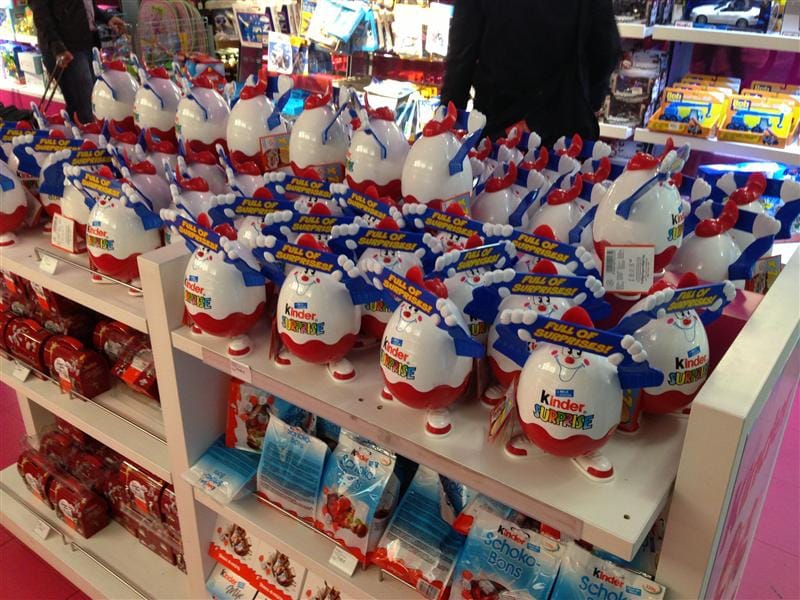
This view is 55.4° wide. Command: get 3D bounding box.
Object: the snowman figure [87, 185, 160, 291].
[{"bbox_3d":[-0.539,-0.140,1.468,0.203,0.229,0.151,16,30,28],"label":"snowman figure"}]

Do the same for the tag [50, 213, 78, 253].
[{"bbox_3d":[-0.653,-0.130,1.474,0.068,0.072,0.012,18,31,32],"label":"tag"}]

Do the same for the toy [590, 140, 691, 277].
[{"bbox_3d":[0.379,-0.135,1.173,0.151,0.229,0.203,16,31,29],"label":"toy"}]

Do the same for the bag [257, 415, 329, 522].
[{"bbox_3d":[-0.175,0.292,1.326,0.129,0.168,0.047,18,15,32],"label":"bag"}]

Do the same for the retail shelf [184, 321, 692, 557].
[{"bbox_3d":[0.045,0.120,1.260,0.845,0.033,0.370,18,31,32],"label":"retail shelf"}]

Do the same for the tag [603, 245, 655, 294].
[{"bbox_3d":[0.325,-0.045,1.083,0.069,0.069,0.012,0,26,0],"label":"tag"}]

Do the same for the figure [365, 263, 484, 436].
[{"bbox_3d":[0.032,0.057,1.091,0.151,0.229,0.203,-24,35,-39],"label":"figure"}]

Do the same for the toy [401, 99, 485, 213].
[{"bbox_3d":[0.081,-0.284,1.481,0.151,0.229,0.203,-16,31,-30],"label":"toy"}]

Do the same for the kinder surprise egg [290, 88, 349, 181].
[{"bbox_3d":[-0.173,-0.389,1.717,0.151,0.229,0.203,-11,28,-21],"label":"kinder surprise egg"}]

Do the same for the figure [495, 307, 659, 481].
[{"bbox_3d":[0.207,0.096,0.918,0.192,0.217,0.126,13,29,23],"label":"figure"}]

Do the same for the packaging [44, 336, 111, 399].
[{"bbox_3d":[-0.759,0.148,1.793,0.153,0.112,0.073,18,31,32],"label":"packaging"}]

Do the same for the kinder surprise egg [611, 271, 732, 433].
[{"bbox_3d":[0.348,0.055,1.003,0.192,0.217,0.126,-7,27,-15],"label":"kinder surprise egg"}]

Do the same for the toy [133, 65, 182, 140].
[{"bbox_3d":[-0.589,-0.496,1.837,0.126,0.217,0.192,-9,28,-18],"label":"toy"}]

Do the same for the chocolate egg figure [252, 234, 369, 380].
[{"bbox_3d":[-0.119,-0.003,1.112,0.192,0.217,0.126,11,28,20],"label":"chocolate egg figure"}]

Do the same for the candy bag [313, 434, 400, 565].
[{"bbox_3d":[-0.062,0.321,1.261,0.114,0.189,0.048,18,8,32],"label":"candy bag"}]

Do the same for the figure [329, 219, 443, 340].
[{"bbox_3d":[-0.007,-0.030,1.267,0.203,0.229,0.151,6,27,12],"label":"figure"}]

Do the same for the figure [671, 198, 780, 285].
[{"bbox_3d":[0.488,-0.041,1.200,0.126,0.217,0.192,-13,29,-25],"label":"figure"}]

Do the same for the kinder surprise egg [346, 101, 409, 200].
[{"bbox_3d":[-0.041,-0.296,1.421,0.126,0.217,0.192,1,26,0],"label":"kinder surprise egg"}]

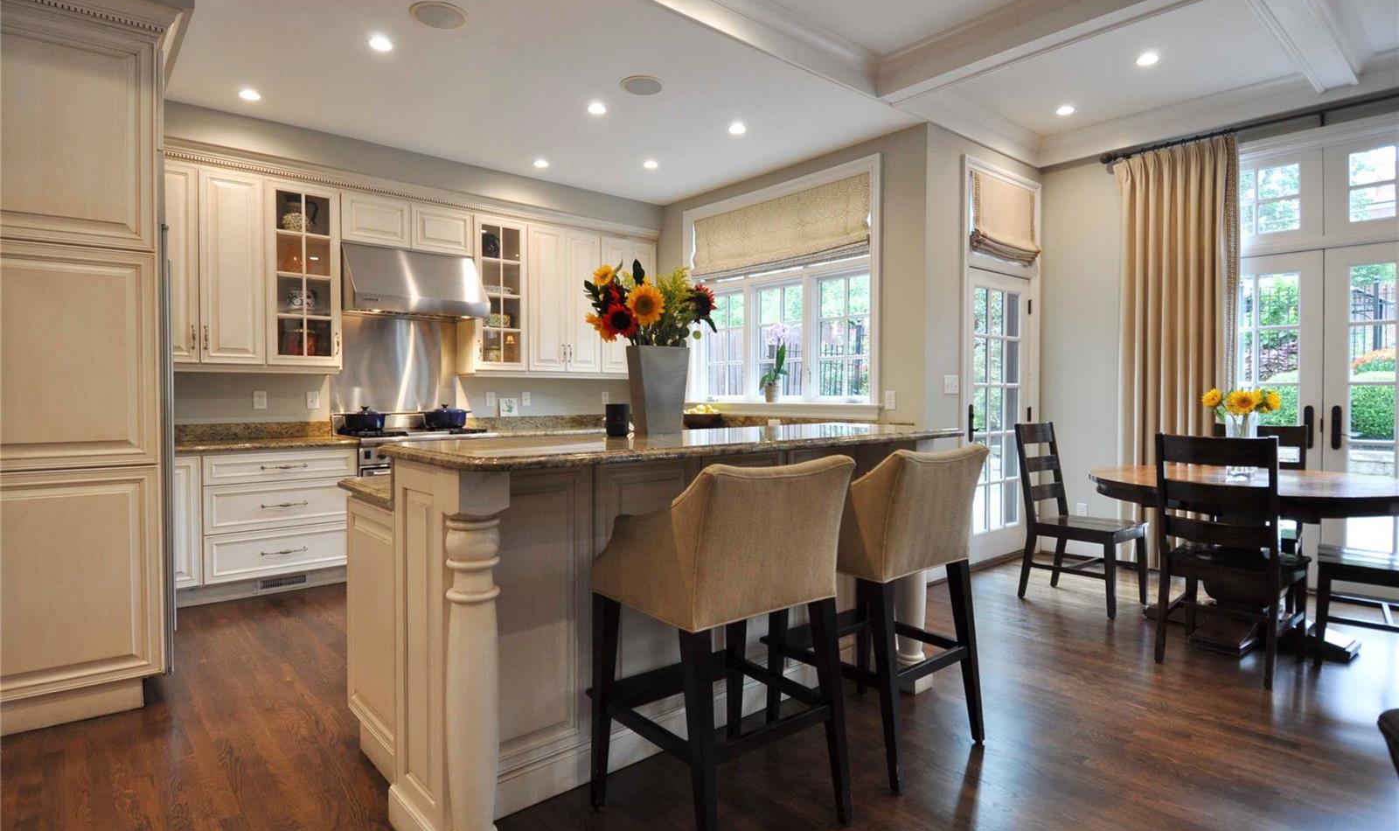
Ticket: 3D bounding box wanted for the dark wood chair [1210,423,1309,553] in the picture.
[{"bbox_3d":[2.990,0.584,3.830,0.561,1.024,0.468,-1,2,-40],"label":"dark wood chair"}]

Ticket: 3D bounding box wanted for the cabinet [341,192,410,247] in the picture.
[{"bbox_3d":[-2.257,-1.301,4.798,0.440,0.315,0.345,-1,2,-40],"label":"cabinet"}]

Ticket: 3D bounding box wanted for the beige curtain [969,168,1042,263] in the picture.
[{"bbox_3d":[2.195,-1.393,4.962,0.916,0.552,0.079,-1,2,-40],"label":"beige curtain"}]

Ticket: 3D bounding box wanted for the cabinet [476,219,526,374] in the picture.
[{"bbox_3d":[-1.611,-0.914,5.436,0.418,1.147,0.350,-2,3,-41],"label":"cabinet"}]

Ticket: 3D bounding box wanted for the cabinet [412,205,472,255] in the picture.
[{"bbox_3d":[-1.921,-1.307,5.076,0.440,0.315,0.345,-1,2,-40],"label":"cabinet"}]

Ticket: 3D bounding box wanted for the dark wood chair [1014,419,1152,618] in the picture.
[{"bbox_3d":[2.195,0.570,4.040,0.445,1.012,0.560,-2,3,-41],"label":"dark wood chair"}]

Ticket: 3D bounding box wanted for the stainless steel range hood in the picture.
[{"bbox_3d":[-2.030,-0.914,4.905,0.905,0.451,0.610,-2,3,-41],"label":"stainless steel range hood"}]

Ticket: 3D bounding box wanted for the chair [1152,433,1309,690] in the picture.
[{"bbox_3d":[2.402,0.601,3.151,0.561,1.024,0.468,-1,2,-42],"label":"chair"}]

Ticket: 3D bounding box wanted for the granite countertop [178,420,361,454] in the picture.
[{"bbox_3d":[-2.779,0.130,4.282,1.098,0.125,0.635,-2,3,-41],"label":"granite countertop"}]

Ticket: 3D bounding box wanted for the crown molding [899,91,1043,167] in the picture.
[{"bbox_3d":[1.934,-1.908,4.664,1.773,0.187,0.118,-1,2,-40],"label":"crown molding"}]

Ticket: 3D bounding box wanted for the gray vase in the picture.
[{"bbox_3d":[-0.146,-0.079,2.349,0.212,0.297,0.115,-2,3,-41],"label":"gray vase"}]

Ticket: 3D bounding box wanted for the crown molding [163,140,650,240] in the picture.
[{"bbox_3d":[-1.748,-1.543,5.025,3.670,0.107,0.100,-2,3,-41],"label":"crown molding"}]

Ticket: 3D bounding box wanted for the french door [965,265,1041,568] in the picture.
[{"bbox_3d":[2.207,0.017,5.088,0.906,2.059,0.069,-1,2,-40],"label":"french door"}]

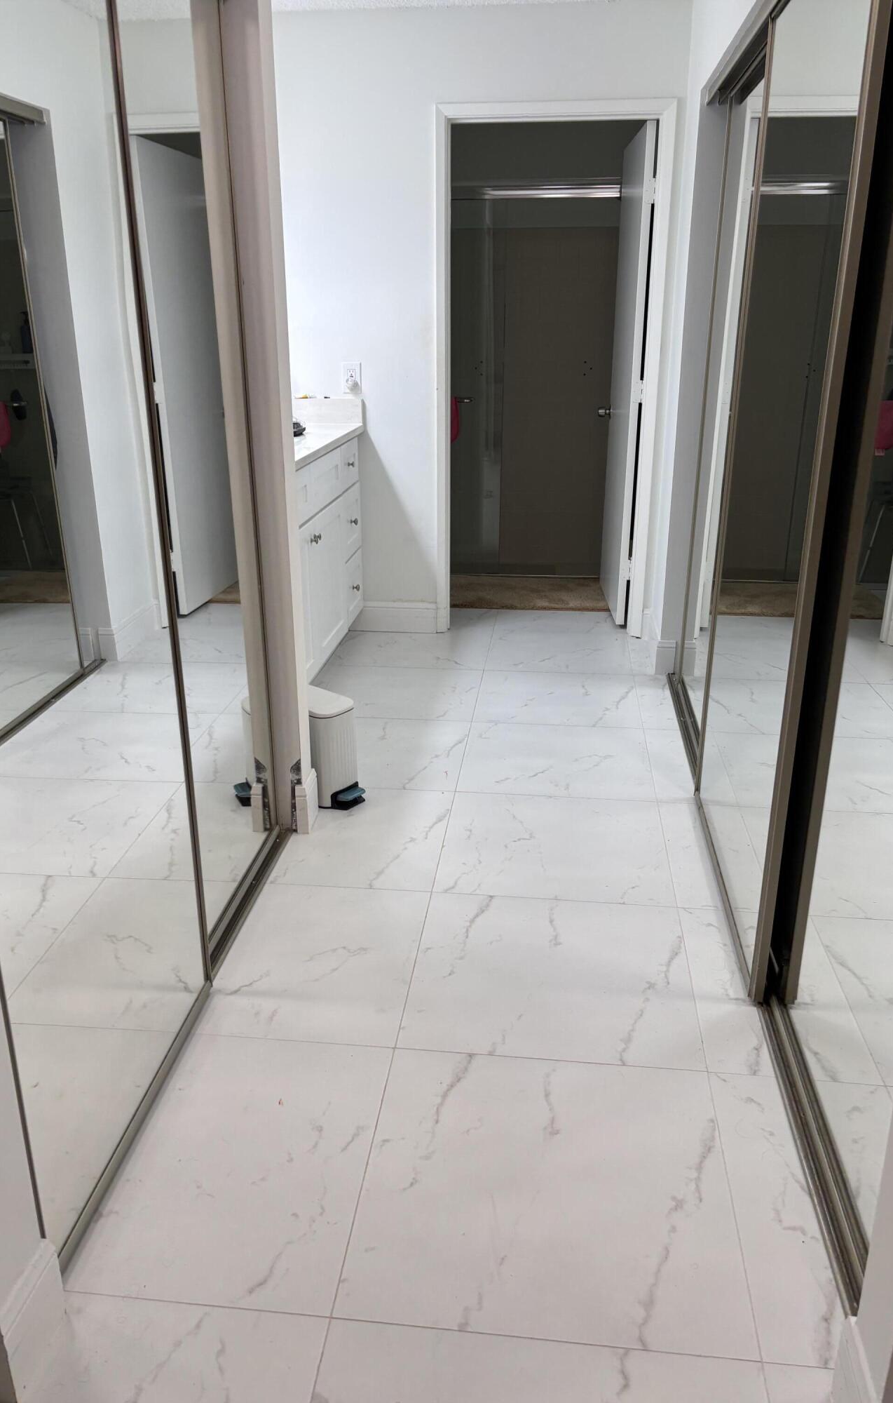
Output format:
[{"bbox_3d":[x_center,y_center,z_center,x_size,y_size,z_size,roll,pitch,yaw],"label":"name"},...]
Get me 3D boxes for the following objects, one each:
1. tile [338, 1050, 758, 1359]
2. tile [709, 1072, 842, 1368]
[{"bbox_3d":[0.166,0.793,1.749,0.600,0.012,0.595,2,20,6],"label":"tile"},{"bbox_3d":[0.541,0.816,1.727,0.145,0.010,0.601,2,20,6],"label":"tile"}]

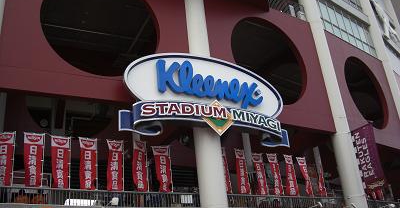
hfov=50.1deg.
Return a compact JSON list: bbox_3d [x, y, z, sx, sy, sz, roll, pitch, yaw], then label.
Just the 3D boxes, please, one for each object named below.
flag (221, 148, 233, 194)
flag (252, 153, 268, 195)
[{"bbox_3d":[0.911,2.634,16.702,0.600,1.800,0.090,8,-28,-27],"label":"flag"},{"bbox_3d":[2.446,2.817,17.344,0.570,1.800,0.090,12,-31,-32],"label":"flag"}]

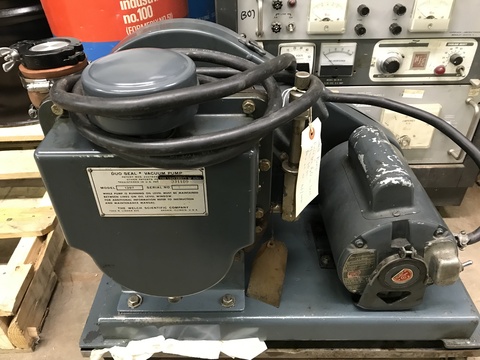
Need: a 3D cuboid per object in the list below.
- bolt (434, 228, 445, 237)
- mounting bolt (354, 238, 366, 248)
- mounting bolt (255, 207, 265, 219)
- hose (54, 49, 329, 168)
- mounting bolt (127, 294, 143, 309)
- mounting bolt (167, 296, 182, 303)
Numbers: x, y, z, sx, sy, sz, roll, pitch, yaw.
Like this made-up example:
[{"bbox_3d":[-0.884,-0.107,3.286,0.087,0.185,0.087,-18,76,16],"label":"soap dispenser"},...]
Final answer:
[{"bbox_3d":[0.290,0.076,0.565,0.014,0.013,0.012,0,37,0],"label":"bolt"},{"bbox_3d":[0.179,0.095,0.579,0.015,0.014,0.012,0,37,0],"label":"mounting bolt"},{"bbox_3d":[0.028,0.047,0.560,0.015,0.015,0.010,0,37,0],"label":"mounting bolt"},{"bbox_3d":[-0.046,-0.091,0.453,0.321,0.081,0.178,0,37,0],"label":"hose"},{"bbox_3d":[-0.176,0.202,0.645,0.024,0.013,0.024,0,37,0],"label":"mounting bolt"},{"bbox_3d":[-0.109,0.197,0.647,0.021,0.012,0.021,0,37,0],"label":"mounting bolt"}]

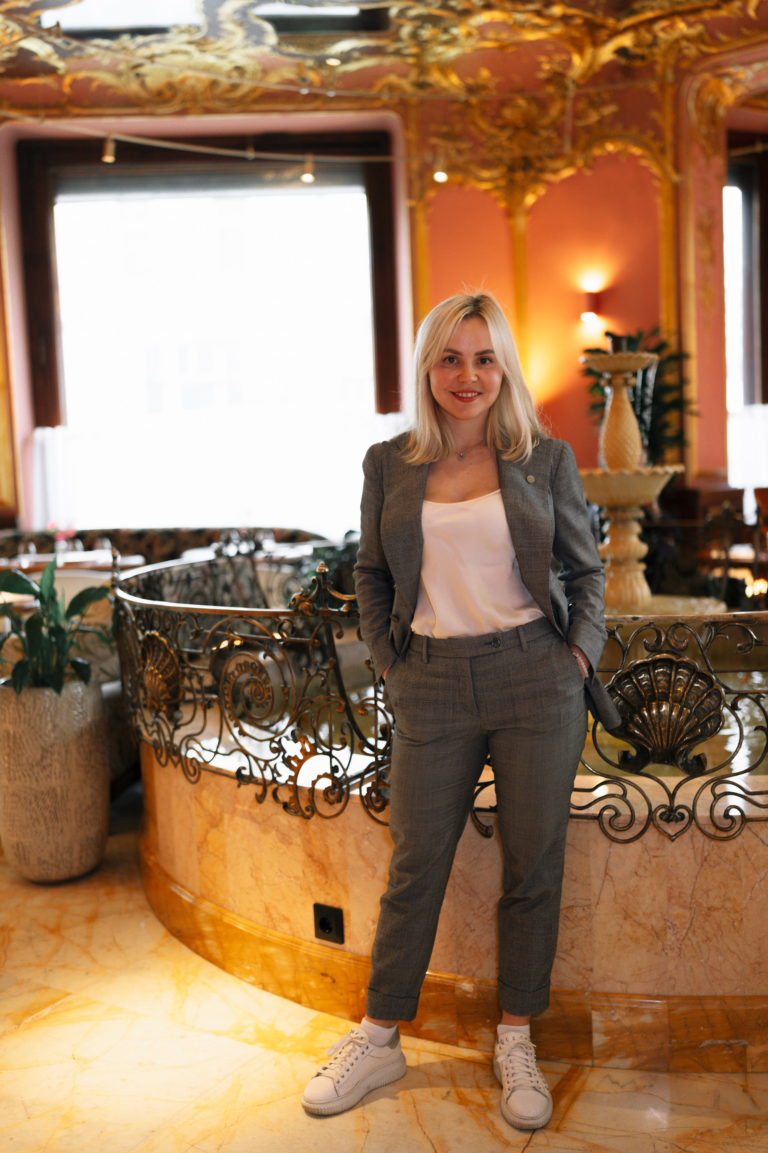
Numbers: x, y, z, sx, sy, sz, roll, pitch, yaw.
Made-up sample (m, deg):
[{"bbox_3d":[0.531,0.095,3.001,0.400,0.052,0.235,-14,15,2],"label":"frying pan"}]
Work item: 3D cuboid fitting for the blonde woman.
[{"bbox_3d":[0.142,0.247,2.251,0.630,1.600,0.340,-1,4,12],"label":"blonde woman"}]

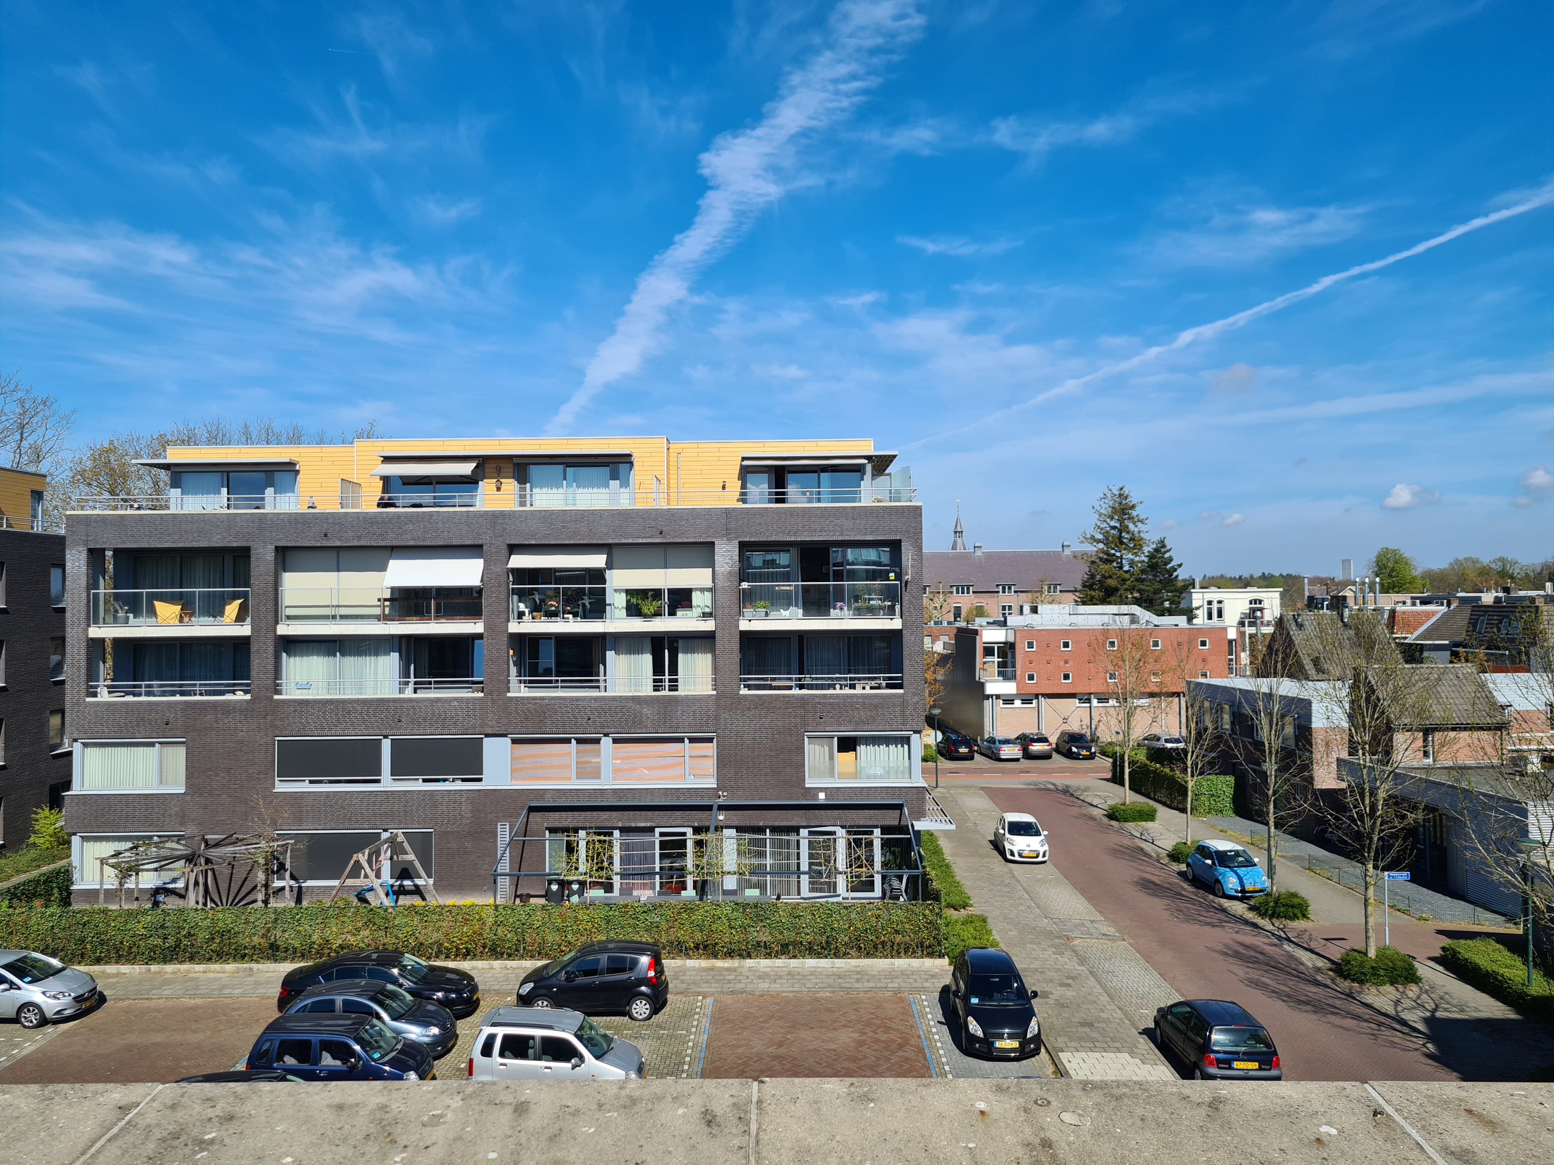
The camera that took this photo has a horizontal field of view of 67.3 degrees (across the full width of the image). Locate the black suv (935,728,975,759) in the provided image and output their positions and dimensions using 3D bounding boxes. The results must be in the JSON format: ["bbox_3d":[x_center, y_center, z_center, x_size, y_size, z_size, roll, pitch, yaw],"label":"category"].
[{"bbox_3d":[11.172,10.177,72.863,1.760,1.530,4.200,-1,-1,-2],"label":"black suv"}]

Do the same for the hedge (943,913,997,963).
[{"bbox_3d":[5.468,10.157,33.317,1.550,0.650,3.200,-1,-1,1],"label":"hedge"}]

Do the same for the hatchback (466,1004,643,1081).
[{"bbox_3d":[-4.339,9.602,23.424,3.530,1.690,1.630,-1,-1,10],"label":"hatchback"}]

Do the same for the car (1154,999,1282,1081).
[{"bbox_3d":[9.378,9.688,25.067,1.630,1.420,3.430,0,-1,-2],"label":"car"}]

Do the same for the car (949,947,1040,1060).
[{"bbox_3d":[5.043,9.695,27.136,1.680,1.590,3.720,-1,-1,1],"label":"car"}]

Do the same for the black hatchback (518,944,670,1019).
[{"bbox_3d":[-4.551,9.835,29.058,3.720,1.580,1.680,-1,-1,-1],"label":"black hatchback"}]

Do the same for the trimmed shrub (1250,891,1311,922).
[{"bbox_3d":[15.854,10.138,36.711,1.750,0.580,1.400,-1,-1,1],"label":"trimmed shrub"}]

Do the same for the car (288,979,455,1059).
[{"bbox_3d":[-9.001,9.765,26.040,3.850,1.520,1.680,-1,-1,2],"label":"car"}]

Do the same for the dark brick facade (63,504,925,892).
[{"bbox_3d":[-9.141,4.036,38.348,27.600,12.700,1.600,-1,-1,1],"label":"dark brick facade"}]

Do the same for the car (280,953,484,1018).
[{"bbox_3d":[-9.547,9.825,28.326,4.660,1.470,1.820,-1,-1,1],"label":"car"}]

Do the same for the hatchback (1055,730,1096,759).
[{"bbox_3d":[18.403,10.112,71.989,1.700,1.500,3.750,-1,-1,1],"label":"hatchback"}]

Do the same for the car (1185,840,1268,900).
[{"bbox_3d":[15.768,9.984,40.893,1.630,1.490,3.550,0,-1,-4],"label":"car"}]

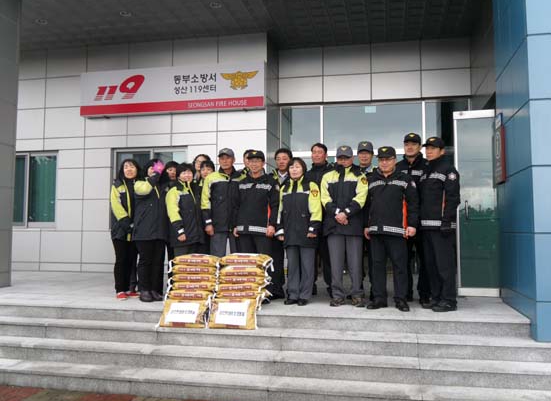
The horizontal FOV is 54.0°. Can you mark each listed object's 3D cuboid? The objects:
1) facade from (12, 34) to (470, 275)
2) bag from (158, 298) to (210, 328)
[{"bbox_3d":[-0.882,-0.815,10.404,9.014,4.420,0.991,-1,-4,12],"label":"facade"},{"bbox_3d":[-0.842,1.065,5.113,0.440,0.300,0.095,-1,-39,12],"label":"bag"}]

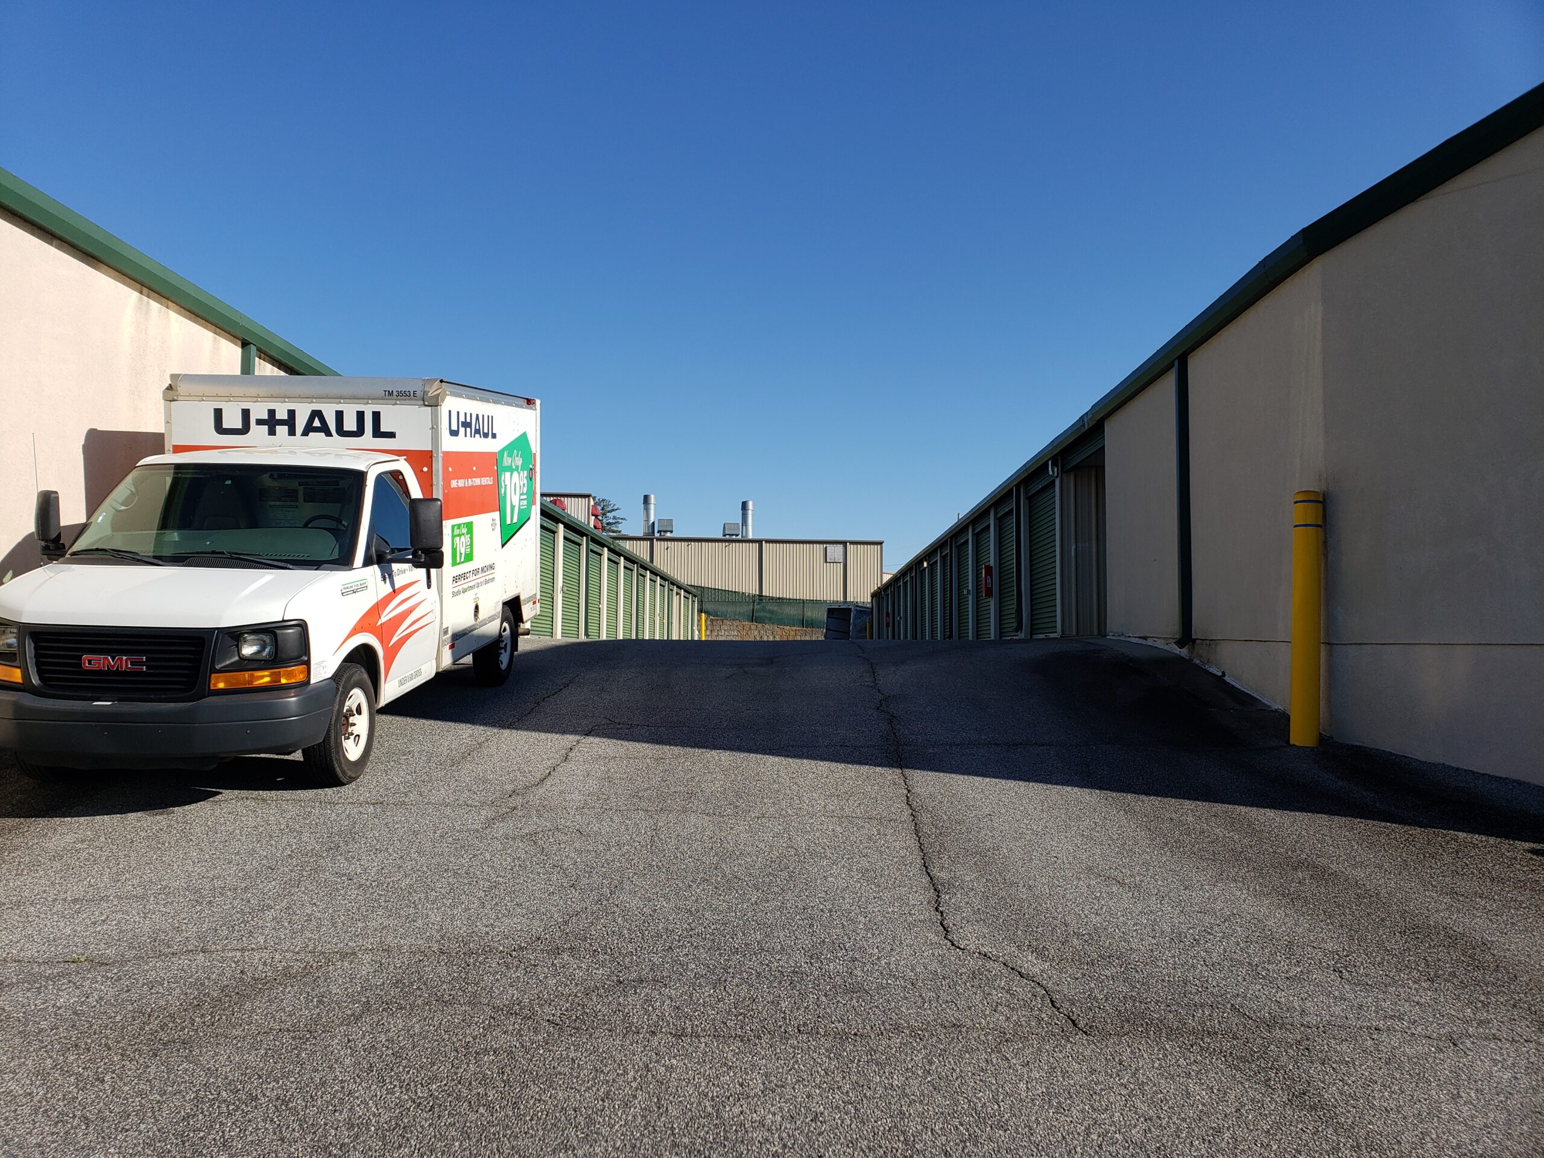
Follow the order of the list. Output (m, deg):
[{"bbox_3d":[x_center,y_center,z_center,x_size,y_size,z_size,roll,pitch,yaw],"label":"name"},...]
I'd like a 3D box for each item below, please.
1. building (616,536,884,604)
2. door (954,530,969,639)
[{"bbox_3d":[-3.490,0.438,110.445,26.000,7.200,15.000,1,-3,-6],"label":"building"},{"bbox_3d":[4.610,0.290,28.250,0.100,2.450,2.650,0,-3,1],"label":"door"}]

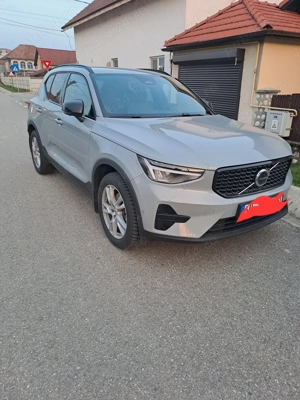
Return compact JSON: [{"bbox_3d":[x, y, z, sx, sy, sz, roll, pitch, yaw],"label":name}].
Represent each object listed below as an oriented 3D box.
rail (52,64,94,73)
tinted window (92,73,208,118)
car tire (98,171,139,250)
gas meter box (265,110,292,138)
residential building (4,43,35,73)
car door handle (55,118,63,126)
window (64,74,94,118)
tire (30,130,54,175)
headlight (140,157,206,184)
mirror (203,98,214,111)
[{"bbox_3d":[-1.046,-1.675,3.721,0.080,0.110,1.540,-13,26,-31],"label":"rail"},{"bbox_3d":[-0.054,-1.293,3.415,1.400,0.150,0.860,-13,59,-32],"label":"tinted window"},{"bbox_3d":[-0.226,0.094,2.693,0.235,0.710,0.710,-13,26,-32],"label":"car tire"},{"bbox_3d":[2.400,-1.410,5.390,0.230,0.420,0.370,-14,27,-31],"label":"gas meter box"},{"bbox_3d":[-21.599,-21.931,48.000,5.200,6.200,5.200,-16,27,-37],"label":"residential building"},{"bbox_3d":[-1.058,-0.901,3.372,0.060,0.050,0.210,-13,26,-31],"label":"car door handle"},{"bbox_3d":[-0.725,-1.120,3.078,0.080,0.440,1.000,12,12,-38],"label":"window"},{"bbox_3d":[-1.754,-0.778,4.746,0.240,0.710,0.710,-13,26,-31],"label":"tire"},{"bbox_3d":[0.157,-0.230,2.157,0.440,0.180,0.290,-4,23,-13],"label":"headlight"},{"bbox_3d":[0.774,-1.226,3.839,0.230,0.180,0.150,-13,26,-31],"label":"mirror"}]

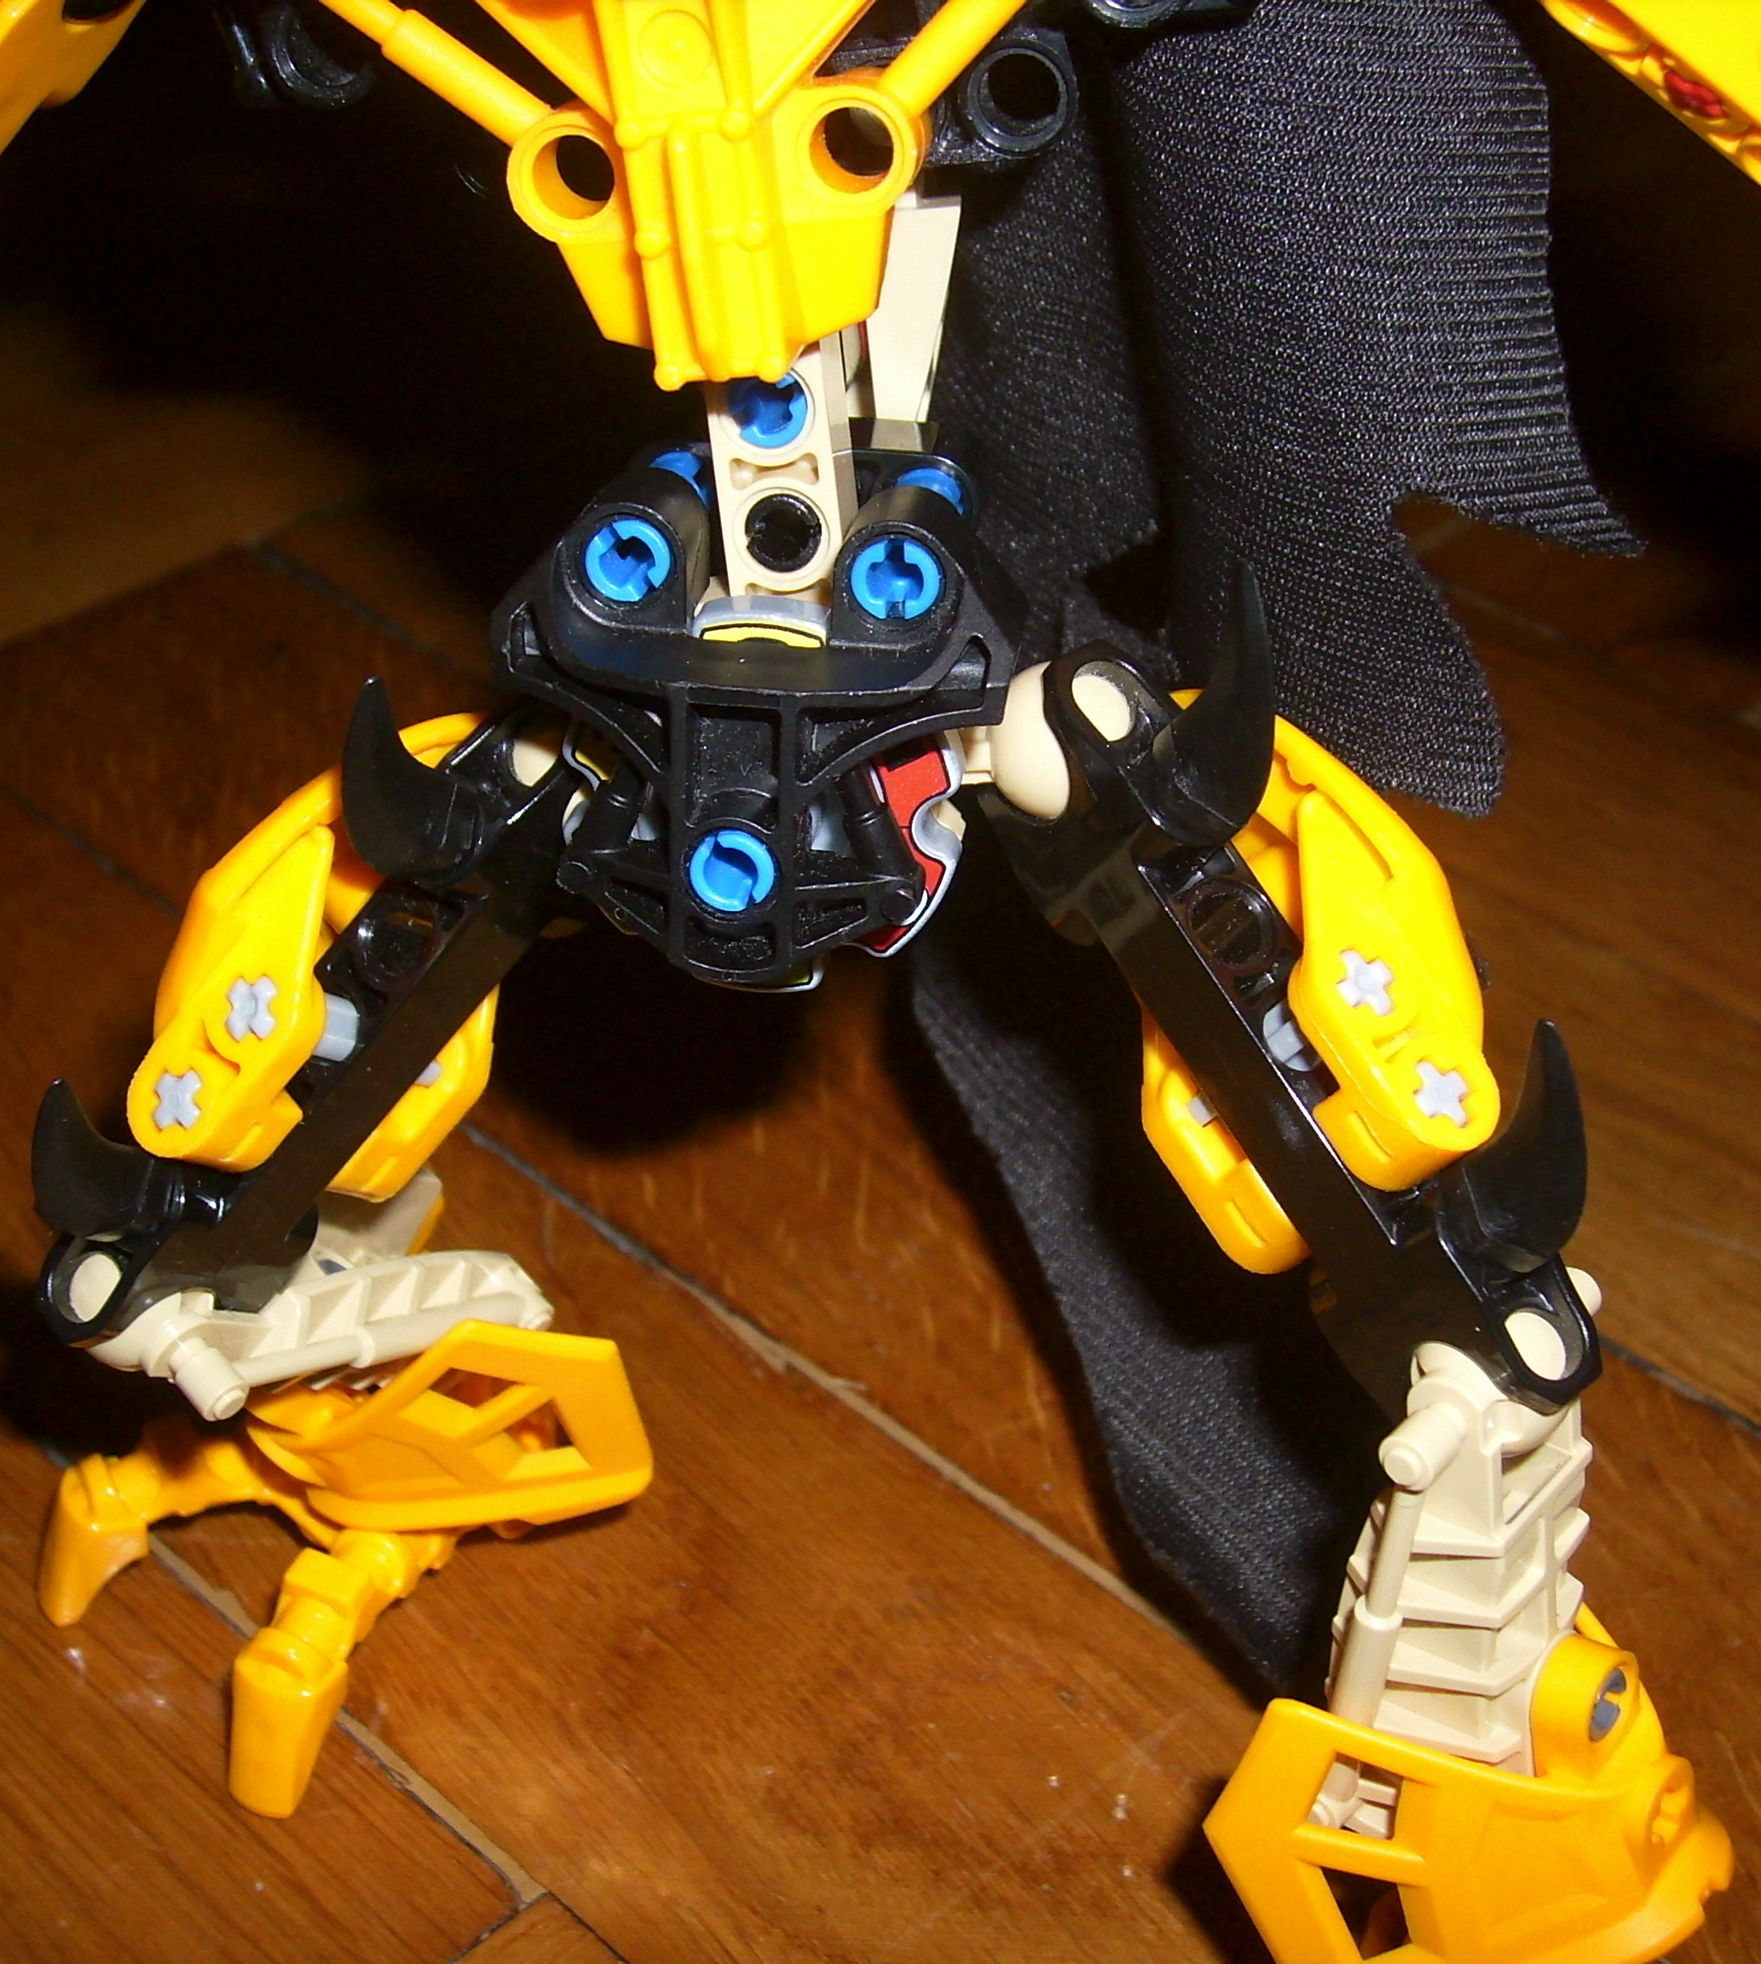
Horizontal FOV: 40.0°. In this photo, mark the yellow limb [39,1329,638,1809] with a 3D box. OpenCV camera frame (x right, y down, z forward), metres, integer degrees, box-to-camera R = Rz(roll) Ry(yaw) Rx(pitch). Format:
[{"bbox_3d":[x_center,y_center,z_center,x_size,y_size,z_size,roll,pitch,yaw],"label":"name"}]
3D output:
[{"bbox_3d":[-0.040,0.038,0.183,0.030,0.020,0.043,30,47,28],"label":"yellow limb"}]

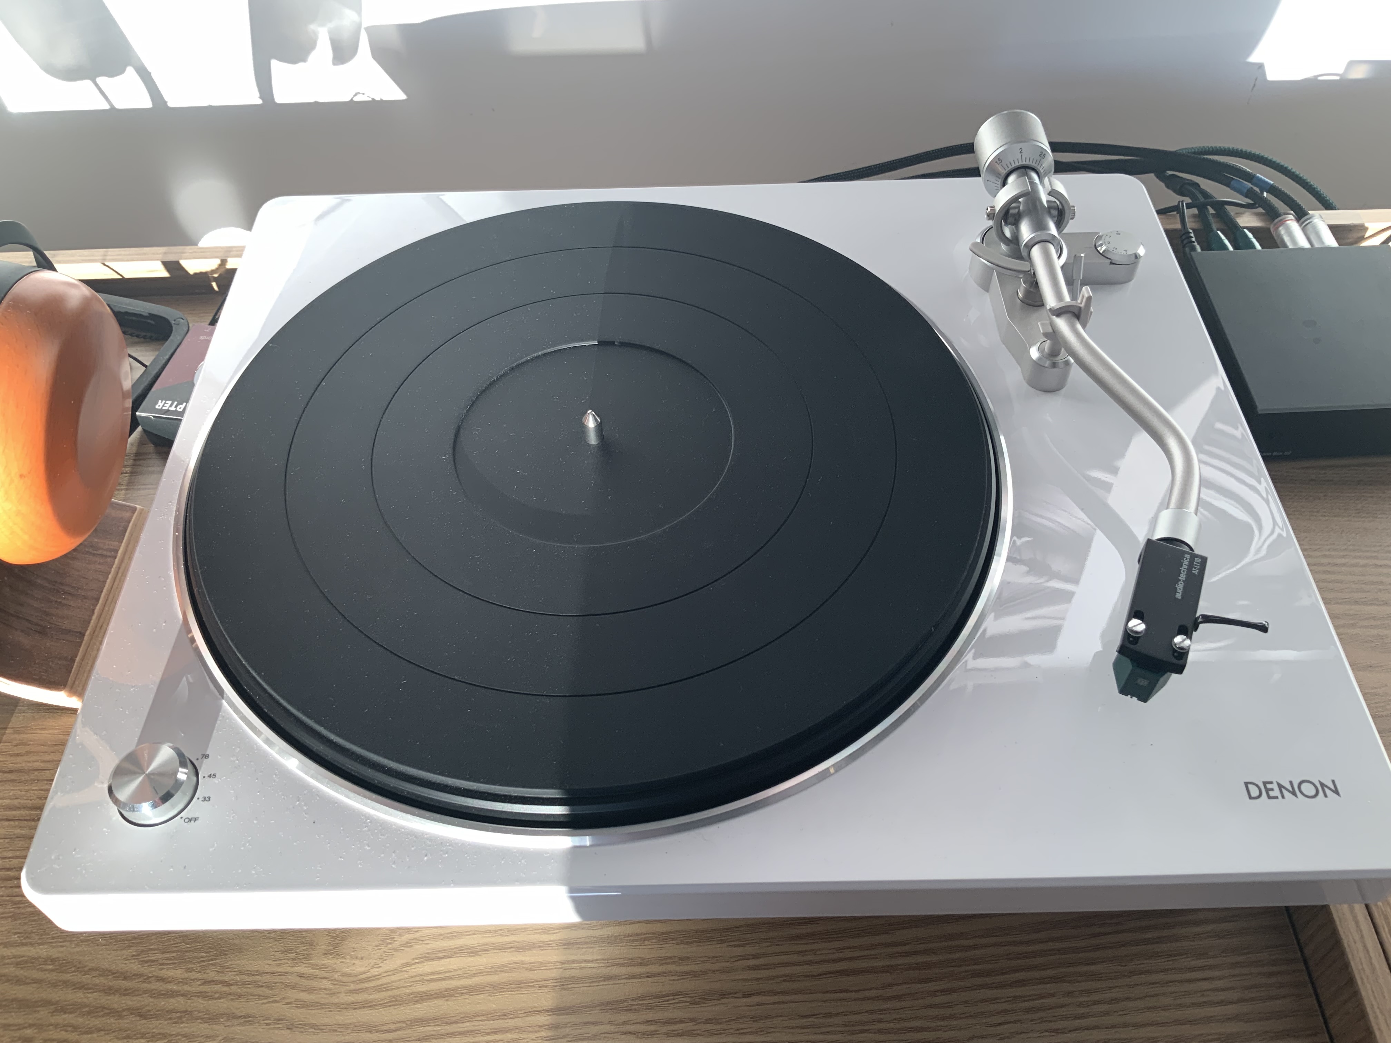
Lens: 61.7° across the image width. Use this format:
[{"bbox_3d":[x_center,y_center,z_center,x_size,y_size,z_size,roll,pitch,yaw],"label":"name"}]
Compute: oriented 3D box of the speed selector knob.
[{"bbox_3d":[-0.168,0.080,0.360,0.025,0.010,0.025,-1,51,1],"label":"speed selector knob"}]

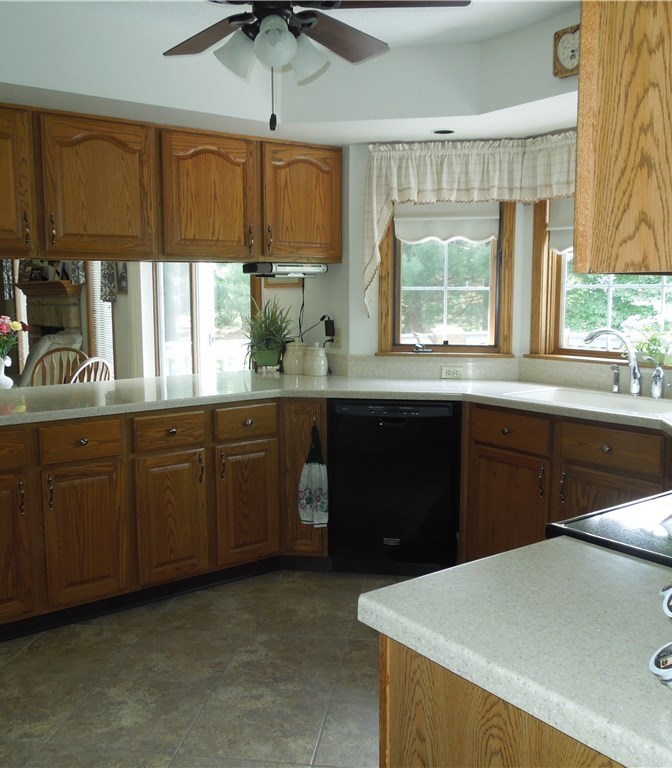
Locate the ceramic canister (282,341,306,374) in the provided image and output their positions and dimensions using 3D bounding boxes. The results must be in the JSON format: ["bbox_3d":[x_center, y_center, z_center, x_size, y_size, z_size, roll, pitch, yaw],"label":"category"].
[{"bbox_3d":[-0.219,-0.153,4.115,0.150,0.192,0.150,-1,7,-3],"label":"ceramic canister"}]

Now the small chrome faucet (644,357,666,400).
[{"bbox_3d":[1.295,-0.026,3.027,0.120,0.170,0.045,-5,8,-36],"label":"small chrome faucet"}]

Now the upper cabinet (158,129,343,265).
[{"bbox_3d":[-0.490,-0.917,3.819,1.050,0.605,0.350,-5,8,-36],"label":"upper cabinet"}]

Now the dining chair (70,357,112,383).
[{"bbox_3d":[-1.765,0.311,4.752,0.560,0.965,0.500,1,7,15],"label":"dining chair"}]

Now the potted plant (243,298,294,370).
[{"bbox_3d":[-0.378,-0.282,4.139,0.265,0.405,0.250,-1,7,-5],"label":"potted plant"}]

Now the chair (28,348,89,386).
[{"bbox_3d":[-2.056,0.251,5.280,0.500,0.965,0.560,1,7,10],"label":"chair"}]

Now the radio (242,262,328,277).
[{"bbox_3d":[-0.268,-0.608,3.997,0.350,0.064,0.300,-5,8,-36],"label":"radio"}]

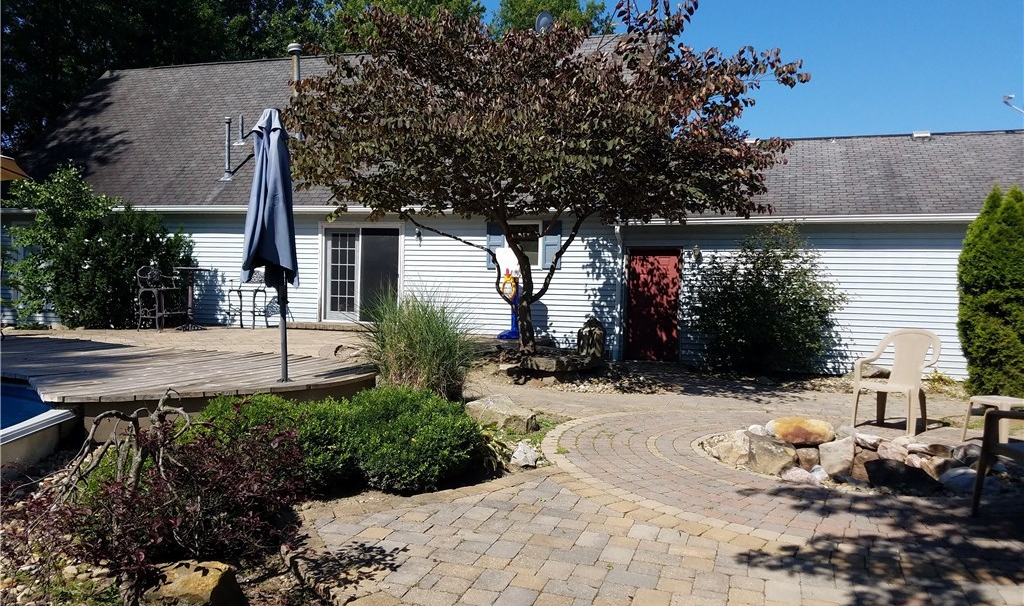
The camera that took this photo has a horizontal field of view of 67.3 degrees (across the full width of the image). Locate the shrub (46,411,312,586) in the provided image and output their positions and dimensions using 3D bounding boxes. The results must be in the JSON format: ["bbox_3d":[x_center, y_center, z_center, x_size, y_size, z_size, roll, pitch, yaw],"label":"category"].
[{"bbox_3d":[-1.602,0.832,3.650,1.220,0.640,1.000,1,1,0],"label":"shrub"}]

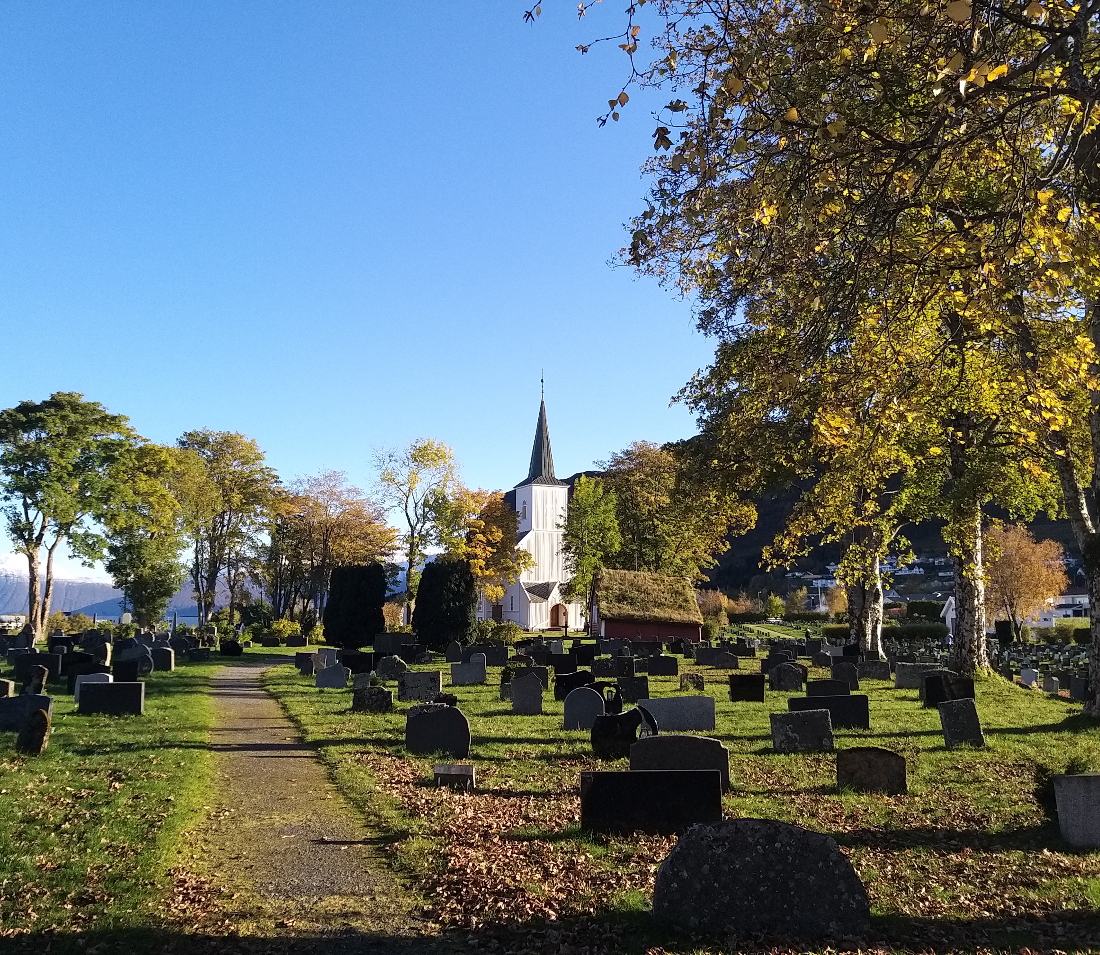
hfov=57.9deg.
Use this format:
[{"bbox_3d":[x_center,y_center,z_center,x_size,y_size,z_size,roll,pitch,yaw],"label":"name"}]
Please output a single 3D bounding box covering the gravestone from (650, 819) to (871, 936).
[{"bbox_3d":[1.107,2.119,5.287,1.110,0.550,0.190,0,-8,3],"label":"gravestone"}]

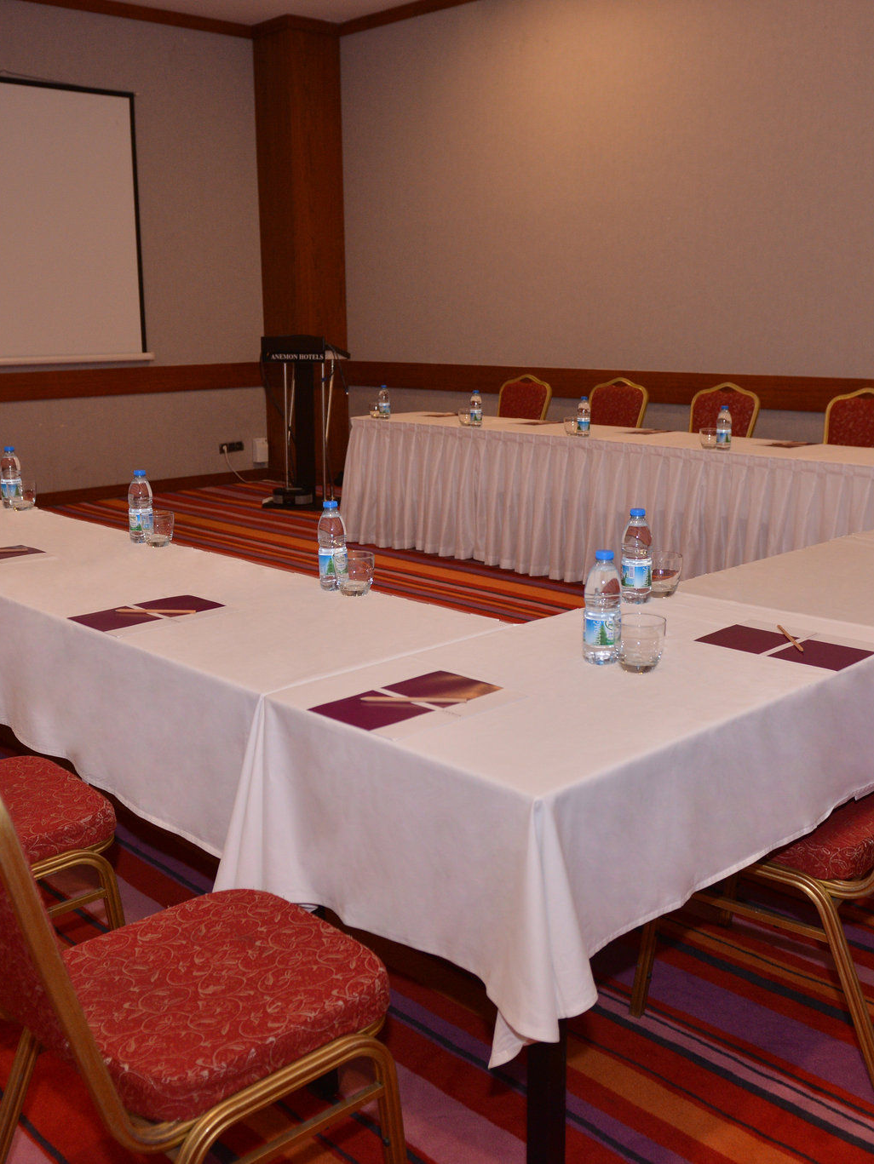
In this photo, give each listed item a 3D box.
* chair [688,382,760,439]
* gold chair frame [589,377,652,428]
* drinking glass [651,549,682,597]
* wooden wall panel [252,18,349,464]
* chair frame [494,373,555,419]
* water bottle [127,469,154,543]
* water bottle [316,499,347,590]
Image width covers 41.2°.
[{"bbox_3d":[1.411,-0.570,6.386,0.588,0.987,0.462,-12,17,-42],"label":"chair"},{"bbox_3d":[0.908,-0.687,6.905,0.588,0.993,0.462,-12,17,-42],"label":"gold chair frame"},{"bbox_3d":[0.484,-0.017,2.476,0.077,0.086,0.077,0,13,0],"label":"drinking glass"},{"bbox_3d":[-1.119,-2.650,9.571,0.480,3.660,0.480,-12,17,-43],"label":"wooden wall panel"},{"bbox_3d":[0.394,-0.791,7.333,0.570,0.962,0.455,-12,17,-43],"label":"chair frame"},{"bbox_3d":[-0.827,-0.212,3.232,0.067,0.202,0.067,-12,17,-42],"label":"water bottle"},{"bbox_3d":[-0.243,-0.088,2.663,0.067,0.202,0.067,0,13,0],"label":"water bottle"}]

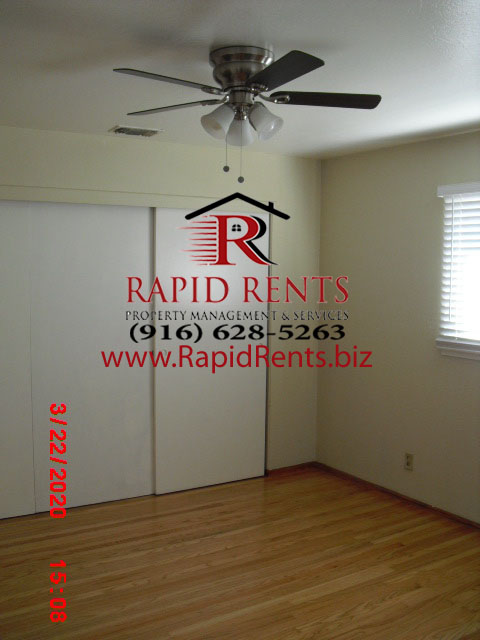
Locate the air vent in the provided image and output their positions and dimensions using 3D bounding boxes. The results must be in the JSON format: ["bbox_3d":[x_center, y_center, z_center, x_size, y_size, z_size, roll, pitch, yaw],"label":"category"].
[{"bbox_3d":[-0.638,-1.150,4.083,0.295,0.016,0.210,-3,6,-31],"label":"air vent"}]

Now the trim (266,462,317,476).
[{"bbox_3d":[0.418,1.176,5.238,0.482,0.052,0.015,-3,6,-31],"label":"trim"}]

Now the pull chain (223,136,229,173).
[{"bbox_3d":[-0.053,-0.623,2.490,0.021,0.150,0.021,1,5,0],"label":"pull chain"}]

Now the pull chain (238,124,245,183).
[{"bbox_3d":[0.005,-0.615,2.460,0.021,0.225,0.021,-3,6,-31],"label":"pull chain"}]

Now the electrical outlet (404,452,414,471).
[{"bbox_3d":[1.140,0.957,4.481,0.010,0.115,0.072,-3,6,-31],"label":"electrical outlet"}]

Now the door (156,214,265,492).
[{"bbox_3d":[-0.194,0.217,4.822,0.920,2.010,0.040,-3,6,-31],"label":"door"}]

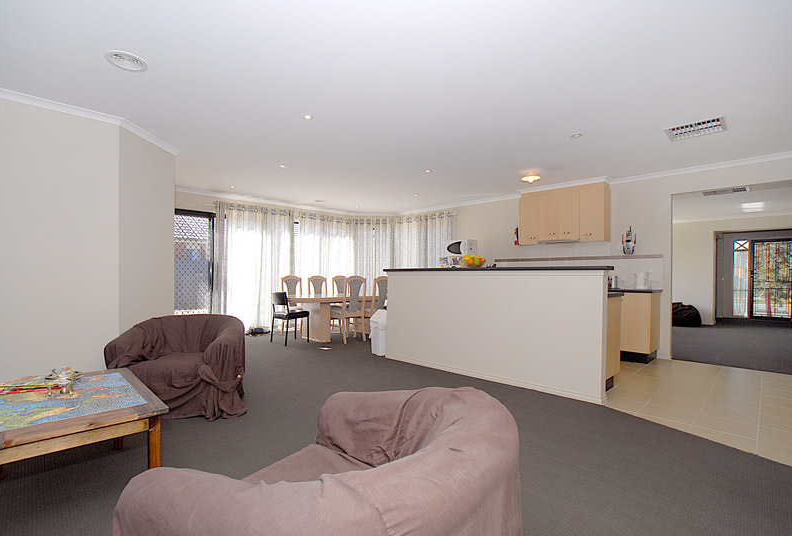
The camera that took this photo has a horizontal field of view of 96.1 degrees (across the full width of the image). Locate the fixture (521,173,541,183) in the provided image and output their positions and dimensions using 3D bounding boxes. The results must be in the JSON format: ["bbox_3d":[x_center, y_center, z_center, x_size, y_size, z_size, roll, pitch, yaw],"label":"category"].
[{"bbox_3d":[1.787,-1.187,4.696,0.270,0.140,0.270,0,-1,0],"label":"fixture"}]

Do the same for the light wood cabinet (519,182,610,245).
[{"bbox_3d":[2.509,-0.759,5.354,1.190,0.800,0.360,-1,-1,43],"label":"light wood cabinet"}]

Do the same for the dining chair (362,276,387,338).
[{"bbox_3d":[-0.348,0.679,6.314,0.450,1.060,0.550,1,-1,-44],"label":"dining chair"}]

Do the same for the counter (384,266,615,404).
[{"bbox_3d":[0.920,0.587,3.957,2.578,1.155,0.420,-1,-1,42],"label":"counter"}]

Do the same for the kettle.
[{"bbox_3d":[3.189,0.154,4.607,0.210,0.230,0.155,-1,-1,38],"label":"kettle"}]

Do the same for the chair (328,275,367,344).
[{"bbox_3d":[-0.814,0.670,5.868,0.450,1.060,0.550,1,-1,-44],"label":"chair"}]

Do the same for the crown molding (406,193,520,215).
[{"bbox_3d":[1.127,-1.216,6.842,2.591,0.080,0.080,-1,-1,43],"label":"crown molding"}]

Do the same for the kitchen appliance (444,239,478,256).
[{"bbox_3d":[1.175,-0.337,6.392,0.476,0.275,0.354,-1,-1,43],"label":"kitchen appliance"}]

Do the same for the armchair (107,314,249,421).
[{"bbox_3d":[-1.735,0.777,3.020,0.910,0.740,0.810,0,-1,-14],"label":"armchair"}]

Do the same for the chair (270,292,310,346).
[{"bbox_3d":[-1.713,0.792,5.699,0.490,0.810,0.500,-1,-2,45],"label":"chair"}]

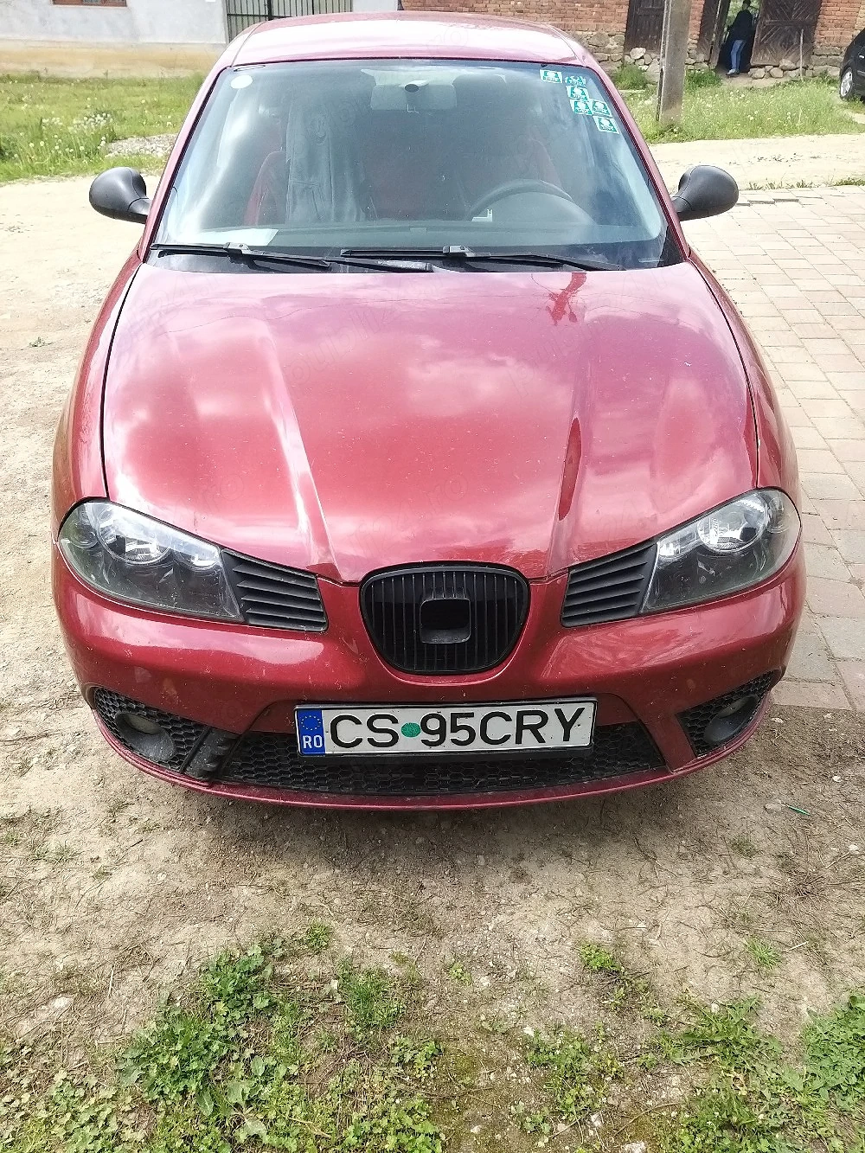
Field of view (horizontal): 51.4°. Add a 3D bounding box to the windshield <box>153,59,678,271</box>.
[{"bbox_3d":[-0.038,-1.126,2.455,1.380,0.170,0.930,-1,62,-2],"label":"windshield"}]

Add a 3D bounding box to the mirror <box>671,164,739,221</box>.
[{"bbox_3d":[0.793,-1.104,2.592,0.182,0.145,0.130,-1,34,-2],"label":"mirror"}]

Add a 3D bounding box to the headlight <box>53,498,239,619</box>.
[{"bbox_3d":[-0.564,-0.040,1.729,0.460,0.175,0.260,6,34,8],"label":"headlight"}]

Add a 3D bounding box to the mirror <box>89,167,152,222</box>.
[{"bbox_3d":[-0.877,-1.068,2.524,0.182,0.145,0.130,-1,34,-2],"label":"mirror"}]

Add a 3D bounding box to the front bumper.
[{"bbox_3d":[0.015,0.152,1.803,1.630,0.510,0.510,-1,34,-2],"label":"front bumper"}]

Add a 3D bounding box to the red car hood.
[{"bbox_3d":[-0.003,-0.399,1.957,1.400,0.230,1.120,-1,44,-2],"label":"red car hood"}]

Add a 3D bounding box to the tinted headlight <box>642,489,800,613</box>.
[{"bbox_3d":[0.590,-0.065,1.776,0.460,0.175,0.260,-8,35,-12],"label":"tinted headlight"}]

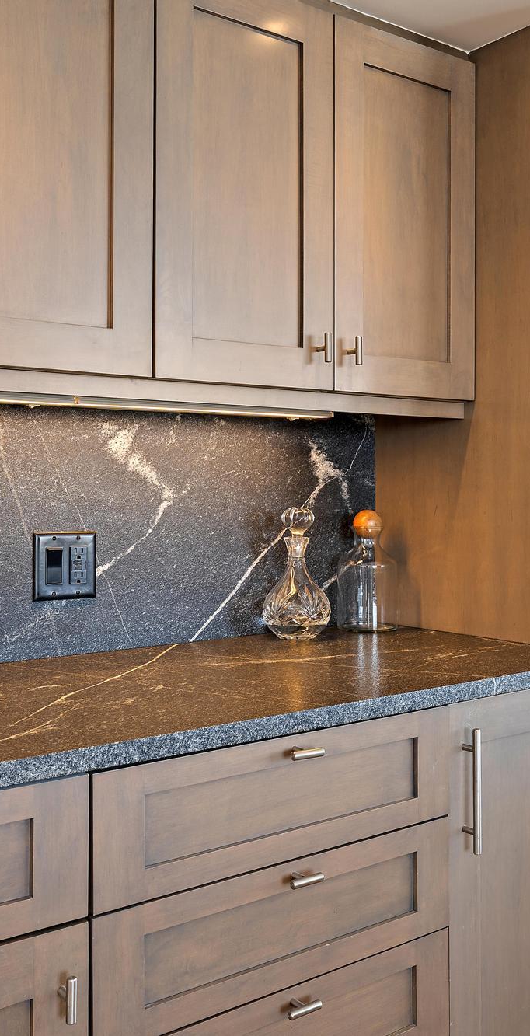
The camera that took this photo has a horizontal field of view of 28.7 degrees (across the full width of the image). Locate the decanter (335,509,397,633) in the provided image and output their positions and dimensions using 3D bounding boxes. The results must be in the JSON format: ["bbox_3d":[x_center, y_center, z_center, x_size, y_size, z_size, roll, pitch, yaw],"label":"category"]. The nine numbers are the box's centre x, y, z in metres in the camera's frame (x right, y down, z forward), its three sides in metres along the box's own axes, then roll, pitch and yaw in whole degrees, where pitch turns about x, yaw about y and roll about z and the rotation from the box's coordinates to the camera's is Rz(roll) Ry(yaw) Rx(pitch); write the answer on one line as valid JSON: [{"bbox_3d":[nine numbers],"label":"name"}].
[{"bbox_3d":[0.215,0.111,2.179,0.123,0.252,0.123,0,1,0],"label":"decanter"}]

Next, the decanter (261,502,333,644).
[{"bbox_3d":[0.065,0.110,2.064,0.137,0.260,0.137,0,1,0],"label":"decanter"}]

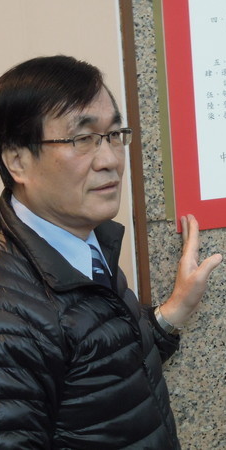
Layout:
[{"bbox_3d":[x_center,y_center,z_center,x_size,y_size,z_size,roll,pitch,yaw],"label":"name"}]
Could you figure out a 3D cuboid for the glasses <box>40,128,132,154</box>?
[{"bbox_3d":[-0.060,-0.113,2.545,0.140,0.041,0.141,-1,7,40],"label":"glasses"}]

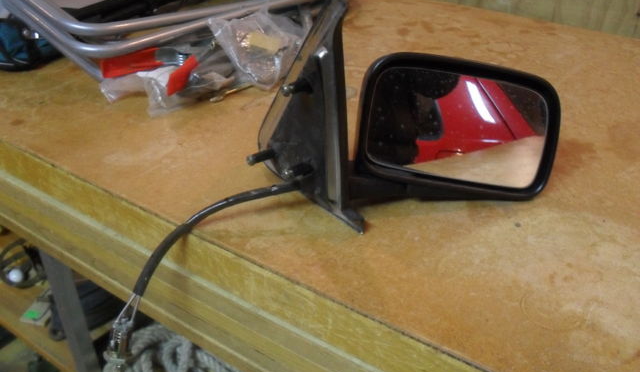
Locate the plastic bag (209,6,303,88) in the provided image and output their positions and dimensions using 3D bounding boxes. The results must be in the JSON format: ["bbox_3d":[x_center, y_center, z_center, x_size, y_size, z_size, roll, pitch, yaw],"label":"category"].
[{"bbox_3d":[-0.083,-0.202,0.913,0.138,0.070,0.135,-5,31,-4],"label":"plastic bag"}]

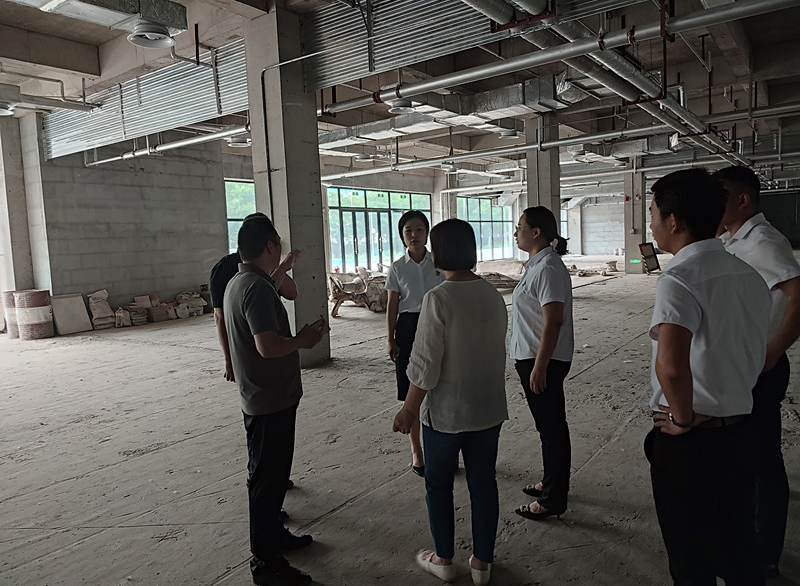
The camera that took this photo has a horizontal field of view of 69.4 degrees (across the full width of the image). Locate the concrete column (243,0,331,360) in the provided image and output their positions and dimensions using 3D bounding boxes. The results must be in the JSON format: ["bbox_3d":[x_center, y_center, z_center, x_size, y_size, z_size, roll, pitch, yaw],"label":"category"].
[{"bbox_3d":[-1.387,-1.231,7.311,0.644,4.278,0.574,1,7,36],"label":"concrete column"}]

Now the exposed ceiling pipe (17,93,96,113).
[{"bbox_3d":[-5.161,-2.843,8.743,0.110,0.110,1.150,1,7,36],"label":"exposed ceiling pipe"}]

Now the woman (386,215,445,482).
[{"bbox_3d":[0.145,0.328,3.749,0.430,1.690,0.320,-3,5,0],"label":"woman"}]

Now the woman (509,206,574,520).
[{"bbox_3d":[0.775,0.366,3.171,0.360,1.665,0.440,-2,5,9],"label":"woman"}]

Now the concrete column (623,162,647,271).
[{"bbox_3d":[8.228,-2.835,20.133,0.644,4.278,0.574,1,7,36],"label":"concrete column"}]

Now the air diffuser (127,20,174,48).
[{"bbox_3d":[-2.453,-2.568,5.687,0.440,0.160,0.440,1,7,36],"label":"air diffuser"}]

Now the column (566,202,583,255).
[{"bbox_3d":[11.544,-4.447,37.627,0.856,4.000,0.654,1,7,36],"label":"column"}]

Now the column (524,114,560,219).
[{"bbox_3d":[3.392,-2.034,13.743,0.644,4.278,0.574,1,7,36],"label":"column"}]

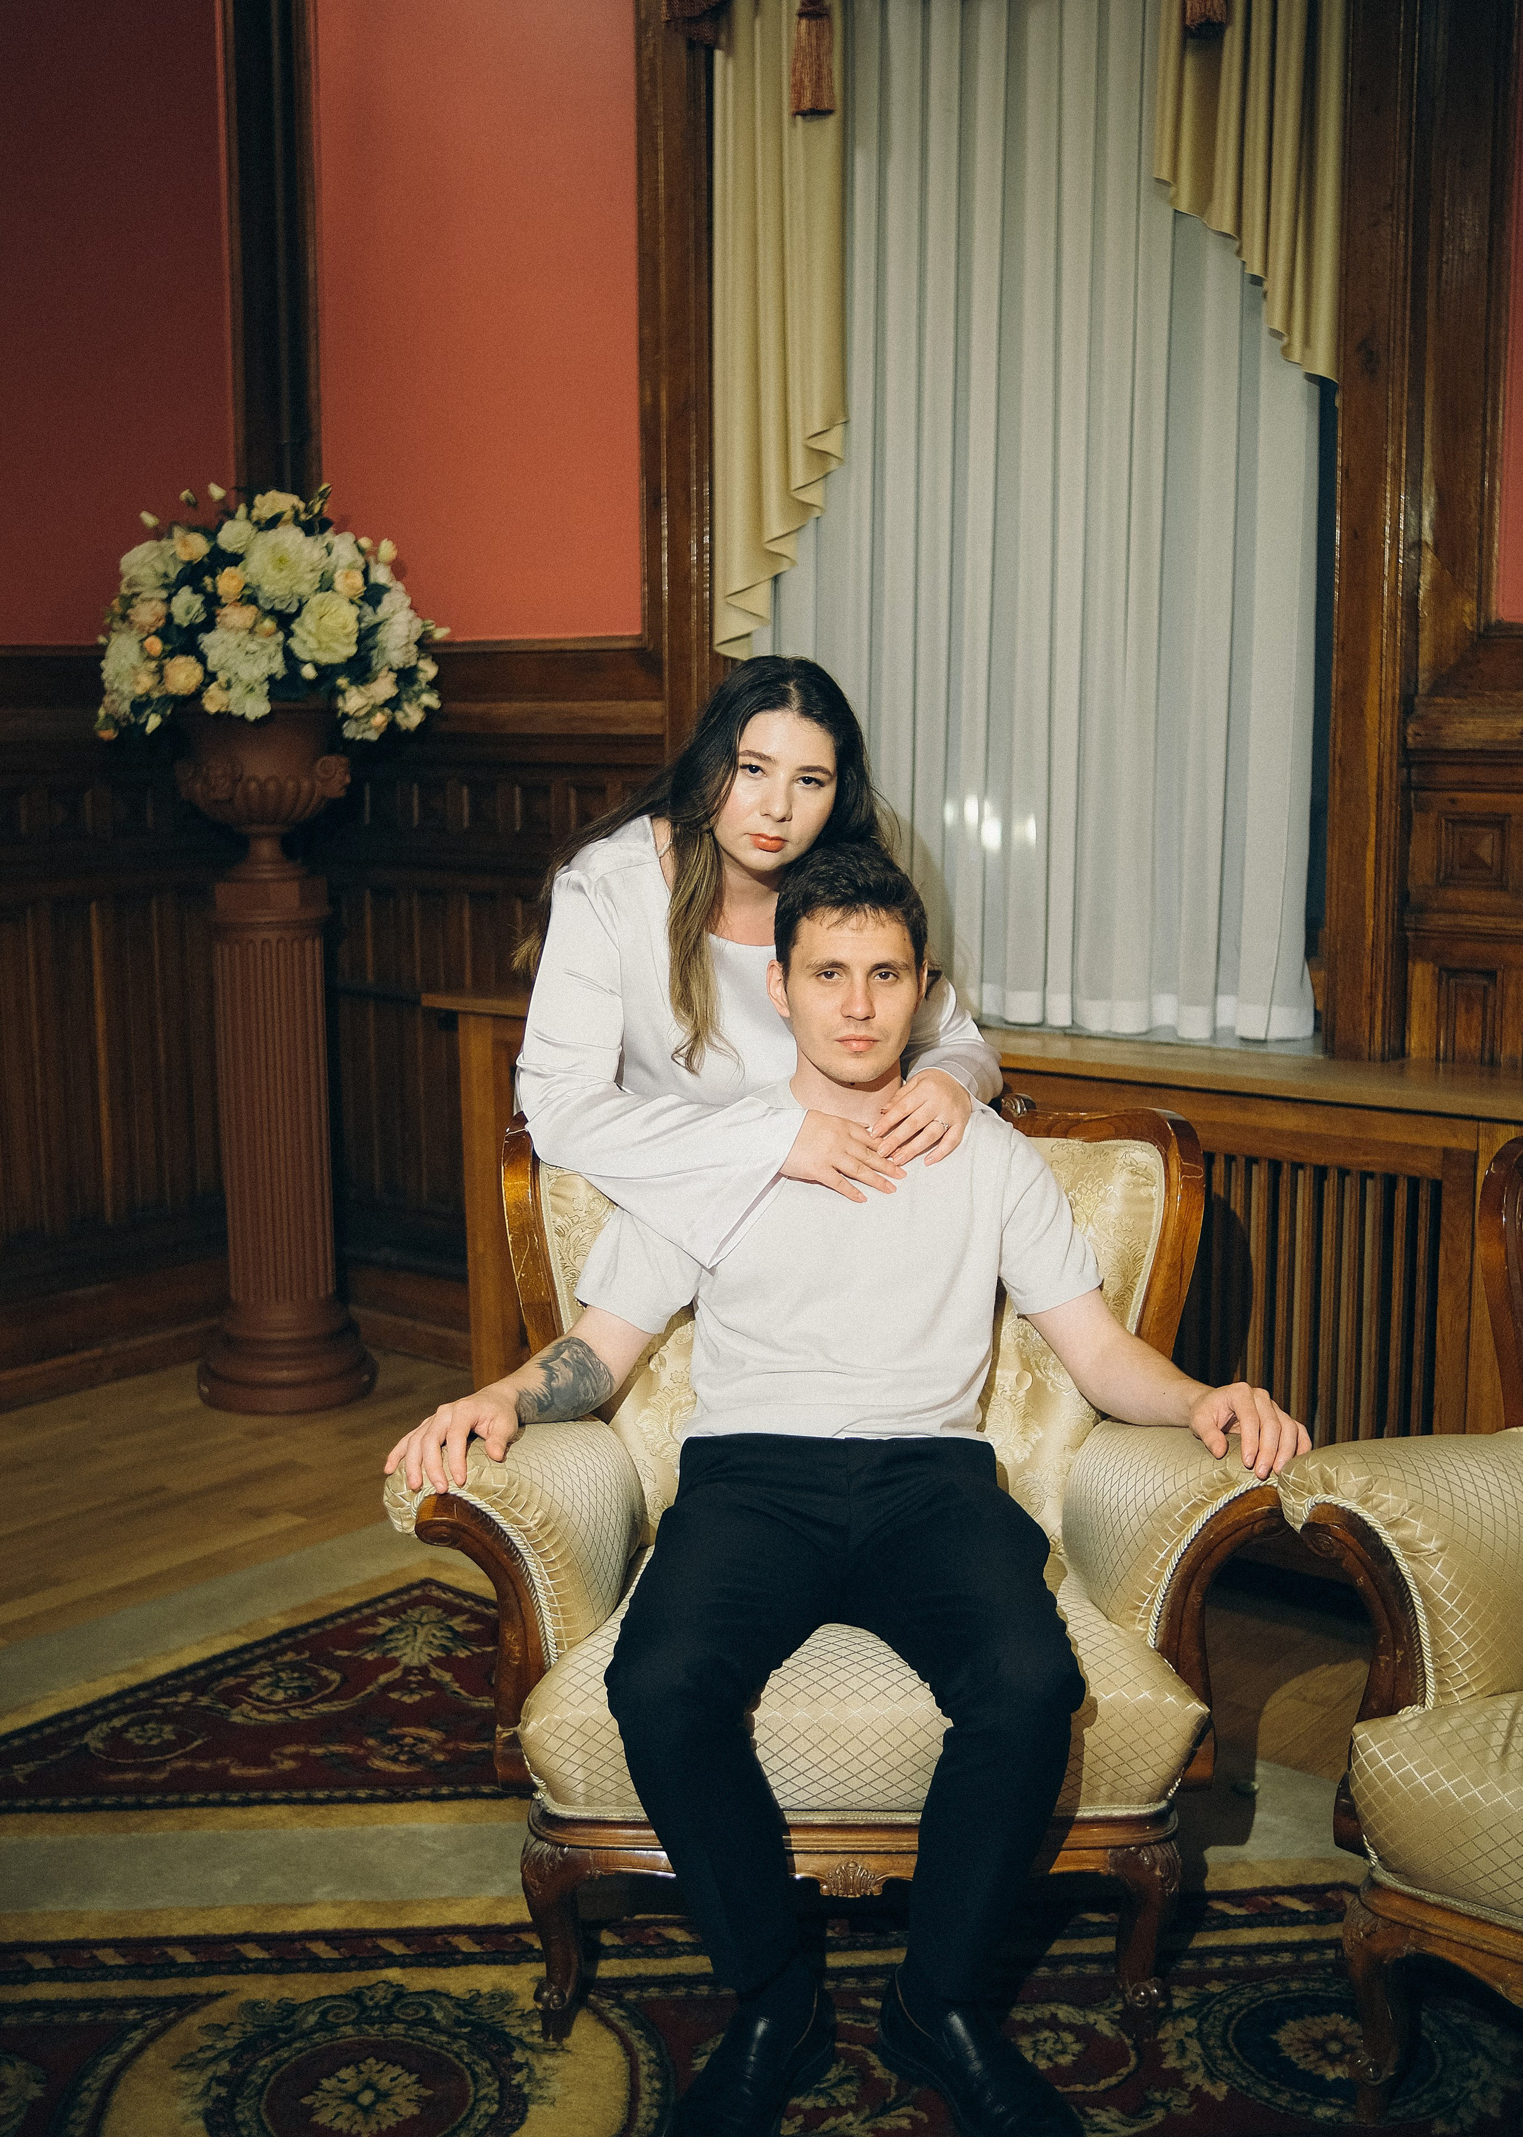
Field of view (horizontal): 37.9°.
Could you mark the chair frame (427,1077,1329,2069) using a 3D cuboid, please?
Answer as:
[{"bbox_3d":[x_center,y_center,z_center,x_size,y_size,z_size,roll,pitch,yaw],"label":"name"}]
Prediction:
[{"bbox_3d":[0.114,0.534,2.725,0.970,0.940,0.830,0,8,2],"label":"chair frame"}]

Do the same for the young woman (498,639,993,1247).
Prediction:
[{"bbox_3d":[-0.009,0.234,2.883,0.620,1.490,0.750,-1,8,-5],"label":"young woman"}]

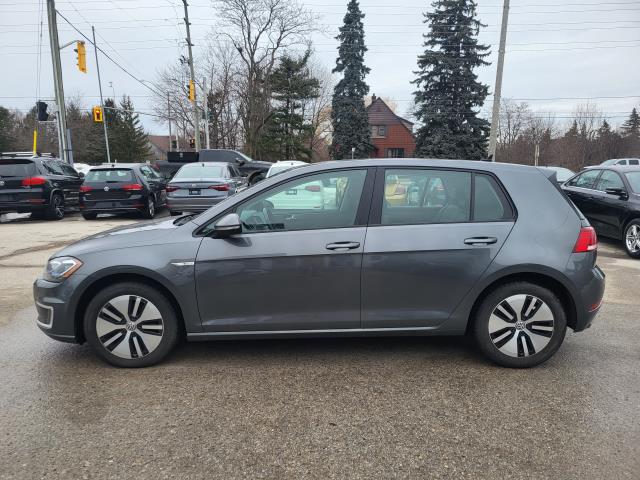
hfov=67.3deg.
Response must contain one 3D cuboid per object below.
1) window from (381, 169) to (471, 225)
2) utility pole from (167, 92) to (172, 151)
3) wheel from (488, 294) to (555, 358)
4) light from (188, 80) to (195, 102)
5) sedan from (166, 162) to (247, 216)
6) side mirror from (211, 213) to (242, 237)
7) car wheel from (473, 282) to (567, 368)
[{"bbox_3d":[0.736,-0.300,3.308,0.638,0.401,0.040,0,-13,0],"label":"window"},{"bbox_3d":[-16.710,-11.612,53.853,0.260,9.600,0.260,0,9,0],"label":"utility pole"},{"bbox_3d":[1.399,0.598,3.333,0.440,0.440,0.180,0,9,0],"label":"wheel"},{"bbox_3d":[-6.763,-7.816,25.300,0.330,1.120,0.520,0,9,0],"label":"light"},{"bbox_3d":[-3.542,-1.741,15.516,1.800,1.460,4.700,0,9,-3],"label":"sedan"},{"bbox_3d":[-0.612,-0.101,3.144,0.190,0.160,0.230,0,9,0],"label":"side mirror"},{"bbox_3d":[1.358,0.560,3.338,0.630,0.630,0.210,0,9,0],"label":"car wheel"}]

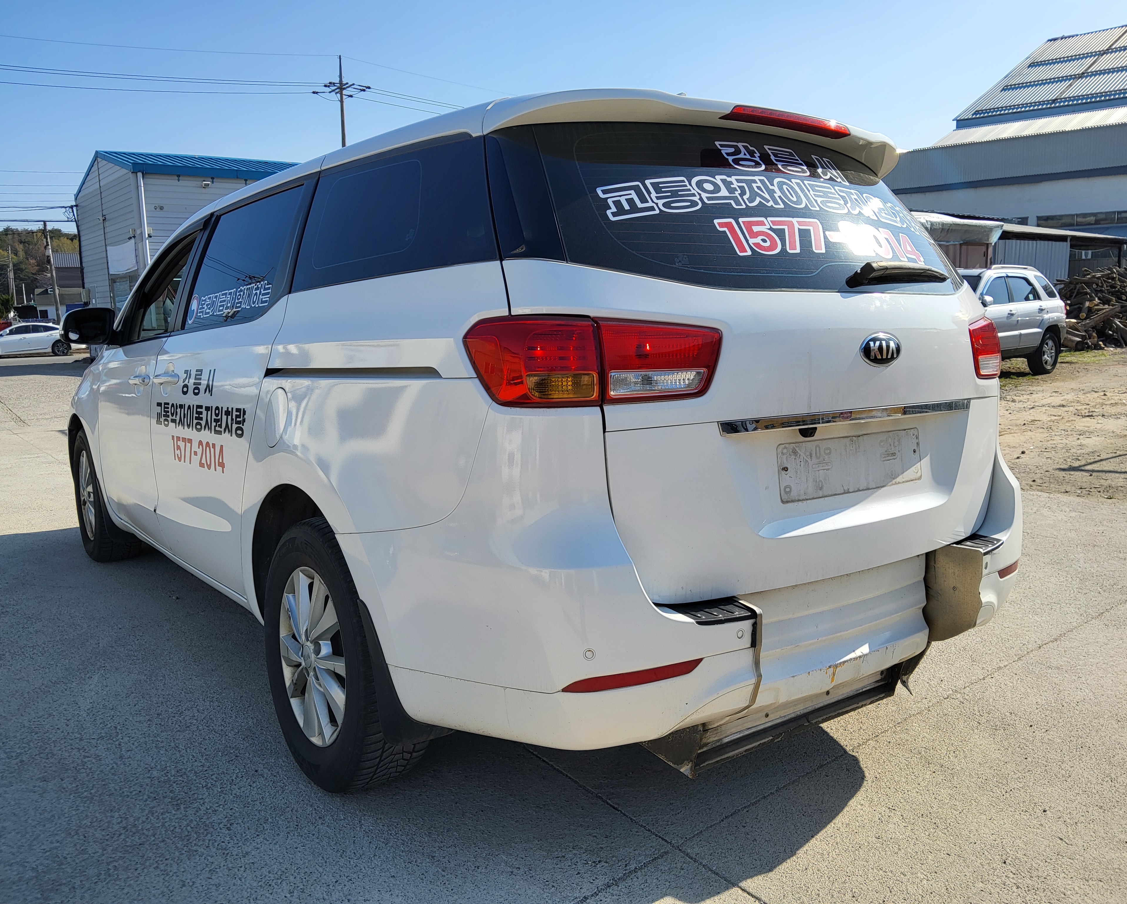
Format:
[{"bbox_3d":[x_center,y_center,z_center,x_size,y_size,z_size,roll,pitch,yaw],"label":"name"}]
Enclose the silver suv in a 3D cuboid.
[{"bbox_3d":[6.074,-2.039,14.226,4.350,1.690,1.830,-6,9,-35],"label":"silver suv"}]

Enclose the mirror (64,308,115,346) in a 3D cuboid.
[{"bbox_3d":[-2.030,-0.543,3.875,0.240,0.175,0.140,-6,9,-37],"label":"mirror"}]

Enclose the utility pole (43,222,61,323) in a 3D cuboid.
[{"bbox_3d":[-34.047,-11.061,60.542,0.300,8.430,0.300,-6,8,-11],"label":"utility pole"}]

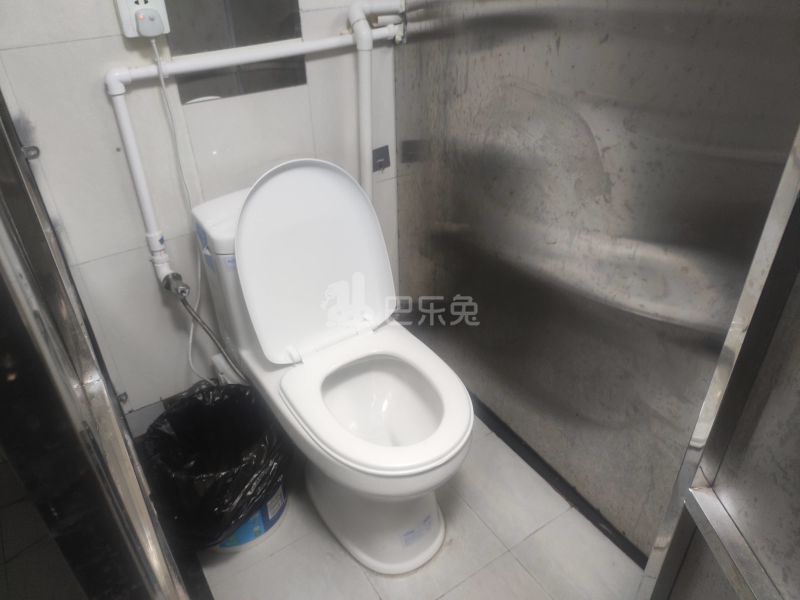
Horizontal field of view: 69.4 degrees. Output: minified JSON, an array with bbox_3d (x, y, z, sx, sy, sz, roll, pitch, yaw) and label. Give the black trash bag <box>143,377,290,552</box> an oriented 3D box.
[{"bbox_3d":[-0.412,0.390,1.361,0.280,0.290,0.280,-22,42,-26],"label":"black trash bag"}]

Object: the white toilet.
[{"bbox_3d":[-0.133,0.111,1.269,0.375,0.816,0.745,-21,41,-26],"label":"white toilet"}]

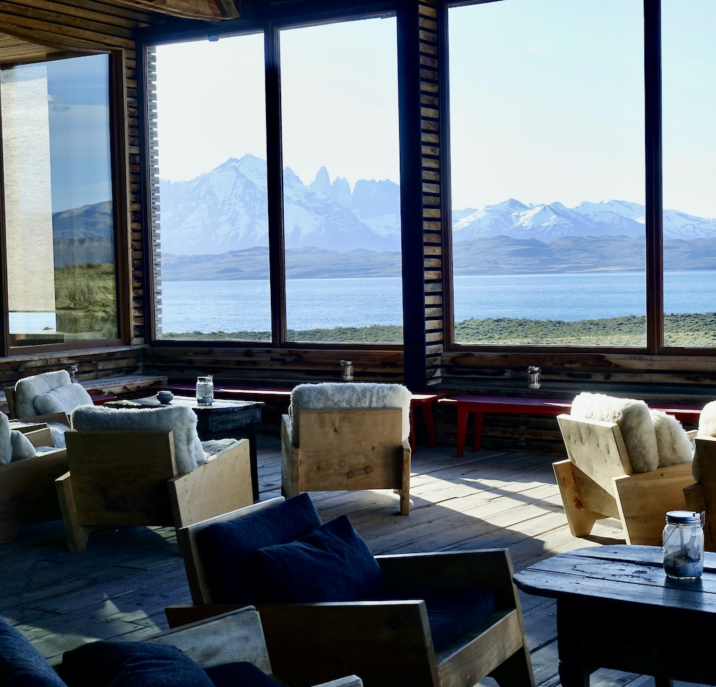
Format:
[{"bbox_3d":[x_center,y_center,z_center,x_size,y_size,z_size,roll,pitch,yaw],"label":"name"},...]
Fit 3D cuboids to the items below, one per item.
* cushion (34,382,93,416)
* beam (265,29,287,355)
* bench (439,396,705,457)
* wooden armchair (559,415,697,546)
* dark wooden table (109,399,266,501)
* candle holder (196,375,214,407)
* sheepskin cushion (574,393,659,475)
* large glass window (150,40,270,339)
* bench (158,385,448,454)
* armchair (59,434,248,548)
[{"bbox_3d":[-2.145,0.430,9.378,0.145,0.310,0.410,-30,-15,35],"label":"cushion"},{"bbox_3d":[-0.735,-1.398,11.470,0.105,2.850,0.095,1,4,34],"label":"beam"},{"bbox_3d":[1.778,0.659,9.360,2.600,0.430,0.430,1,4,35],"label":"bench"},{"bbox_3d":[1.554,0.694,6.601,0.870,0.680,0.690,-2,3,-17],"label":"wooden armchair"},{"bbox_3d":[-1.101,0.687,8.367,1.080,0.600,0.575,1,4,35],"label":"dark wooden table"},{"bbox_3d":[-0.977,0.301,8.210,0.112,0.180,0.112,-2,3,-10],"label":"candle holder"},{"bbox_3d":[1.362,0.499,6.800,0.190,0.420,0.580,-18,8,-15],"label":"sheepskin cushion"},{"bbox_3d":[-1.452,-1.476,12.425,1.420,2.920,0.080,1,4,32],"label":"large glass window"},{"bbox_3d":[-0.585,0.637,11.437,3.000,0.430,0.450,1,4,33],"label":"bench"},{"bbox_3d":[-1.104,0.768,7.197,0.730,0.680,0.960,0,4,20],"label":"armchair"}]

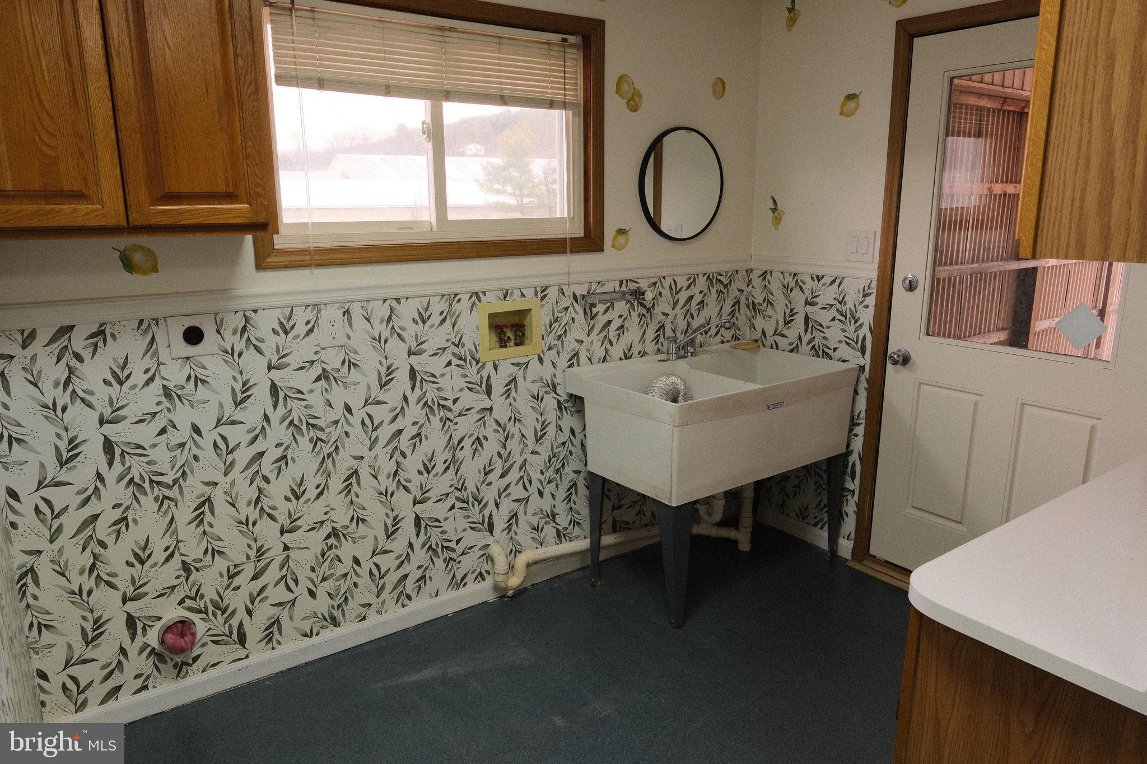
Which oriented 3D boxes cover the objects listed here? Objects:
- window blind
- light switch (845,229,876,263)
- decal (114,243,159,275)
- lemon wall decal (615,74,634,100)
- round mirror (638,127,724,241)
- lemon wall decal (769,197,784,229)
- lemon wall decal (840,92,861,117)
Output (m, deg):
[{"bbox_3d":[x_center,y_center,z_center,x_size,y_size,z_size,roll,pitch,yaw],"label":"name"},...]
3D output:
[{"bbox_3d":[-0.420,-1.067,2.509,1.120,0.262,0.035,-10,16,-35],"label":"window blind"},{"bbox_3d":[1.131,-0.539,3.030,0.010,0.126,0.127,-10,16,-35],"label":"light switch"},{"bbox_3d":[-1.186,-0.332,2.077,0.098,0.088,0.005,-10,16,-35],"label":"decal"},{"bbox_3d":[0.199,-1.131,2.929,0.091,0.092,0.005,-10,16,-35],"label":"lemon wall decal"},{"bbox_3d":[0.453,-0.822,3.174,0.459,0.459,0.027,-10,16,-35],"label":"round mirror"},{"bbox_3d":[0.884,-0.737,3.336,0.005,0.146,0.082,-10,16,-35],"label":"lemon wall decal"},{"bbox_3d":[1.077,-1.079,2.978,0.005,0.091,0.094,-10,16,-35],"label":"lemon wall decal"}]

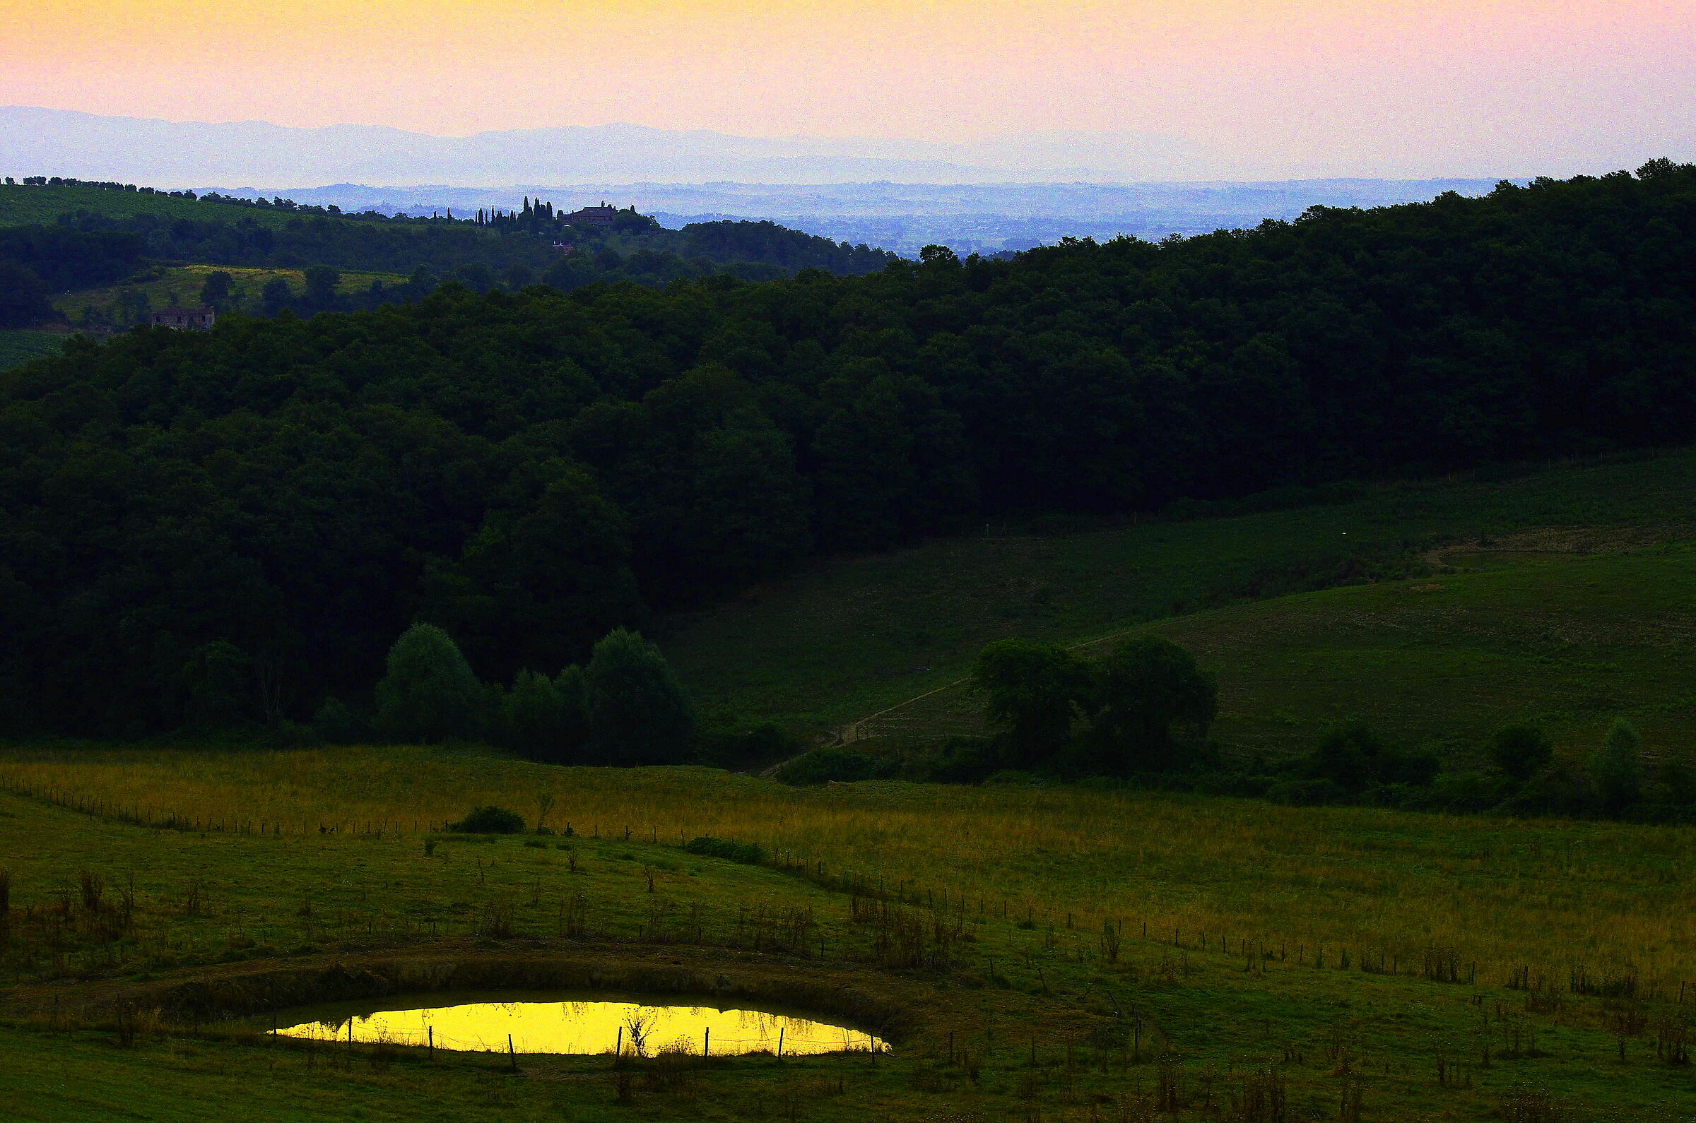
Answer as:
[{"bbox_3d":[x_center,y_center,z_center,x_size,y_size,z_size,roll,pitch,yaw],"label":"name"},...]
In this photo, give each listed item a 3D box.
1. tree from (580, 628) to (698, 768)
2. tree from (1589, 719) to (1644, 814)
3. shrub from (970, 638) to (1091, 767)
[{"bbox_3d":[-17.319,11.386,320.000,9.239,11.658,8.777,0,6,0],"label":"tree"},{"bbox_3d":[56.204,15.075,282.000,4.168,6.785,3.959,0,6,0],"label":"tree"},{"bbox_3d":[14.688,11.584,312.000,9.758,10.616,9.270,0,6,0],"label":"shrub"}]

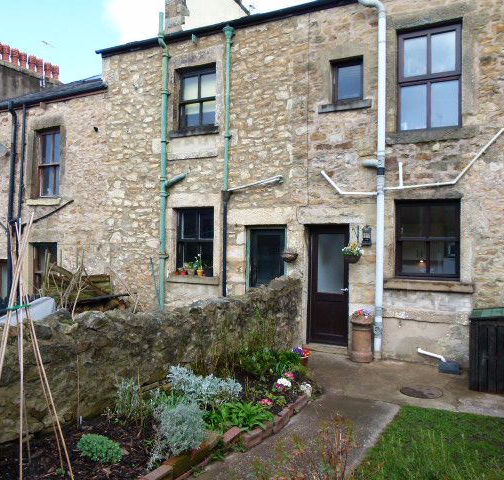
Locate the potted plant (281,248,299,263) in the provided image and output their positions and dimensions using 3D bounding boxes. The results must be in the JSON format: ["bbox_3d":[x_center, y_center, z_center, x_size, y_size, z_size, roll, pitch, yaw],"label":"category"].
[{"bbox_3d":[0.656,0.274,8.017,0.300,0.240,0.280,1,0,25],"label":"potted plant"}]

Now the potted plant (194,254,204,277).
[{"bbox_3d":[-1.026,0.495,9.087,0.170,0.439,0.170,1,0,25],"label":"potted plant"}]

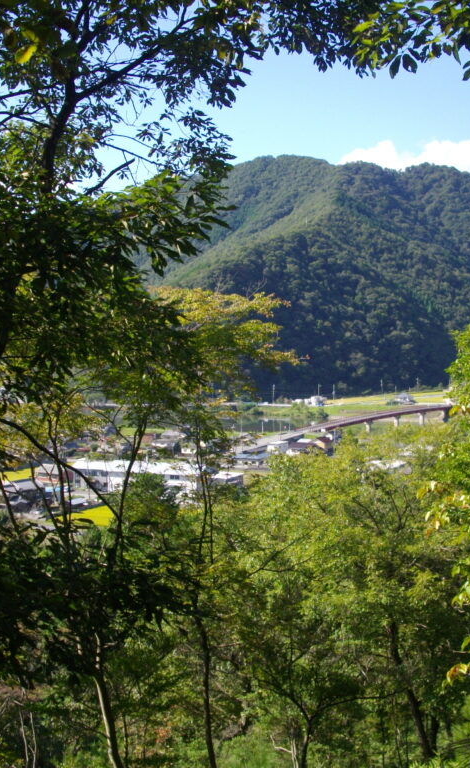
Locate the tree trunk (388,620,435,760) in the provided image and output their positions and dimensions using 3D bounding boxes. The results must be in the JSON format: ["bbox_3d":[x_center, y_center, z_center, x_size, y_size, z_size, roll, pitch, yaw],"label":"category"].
[{"bbox_3d":[2.338,4.061,14.500,0.580,1.870,0.350,0,3,0],"label":"tree trunk"}]

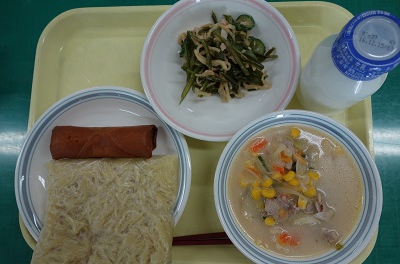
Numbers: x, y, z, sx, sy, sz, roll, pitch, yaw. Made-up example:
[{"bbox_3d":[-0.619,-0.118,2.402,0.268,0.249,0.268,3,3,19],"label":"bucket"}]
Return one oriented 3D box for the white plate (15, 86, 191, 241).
[{"bbox_3d":[-0.096,0.044,0.327,0.177,0.038,0.177,0,79,2],"label":"white plate"}]

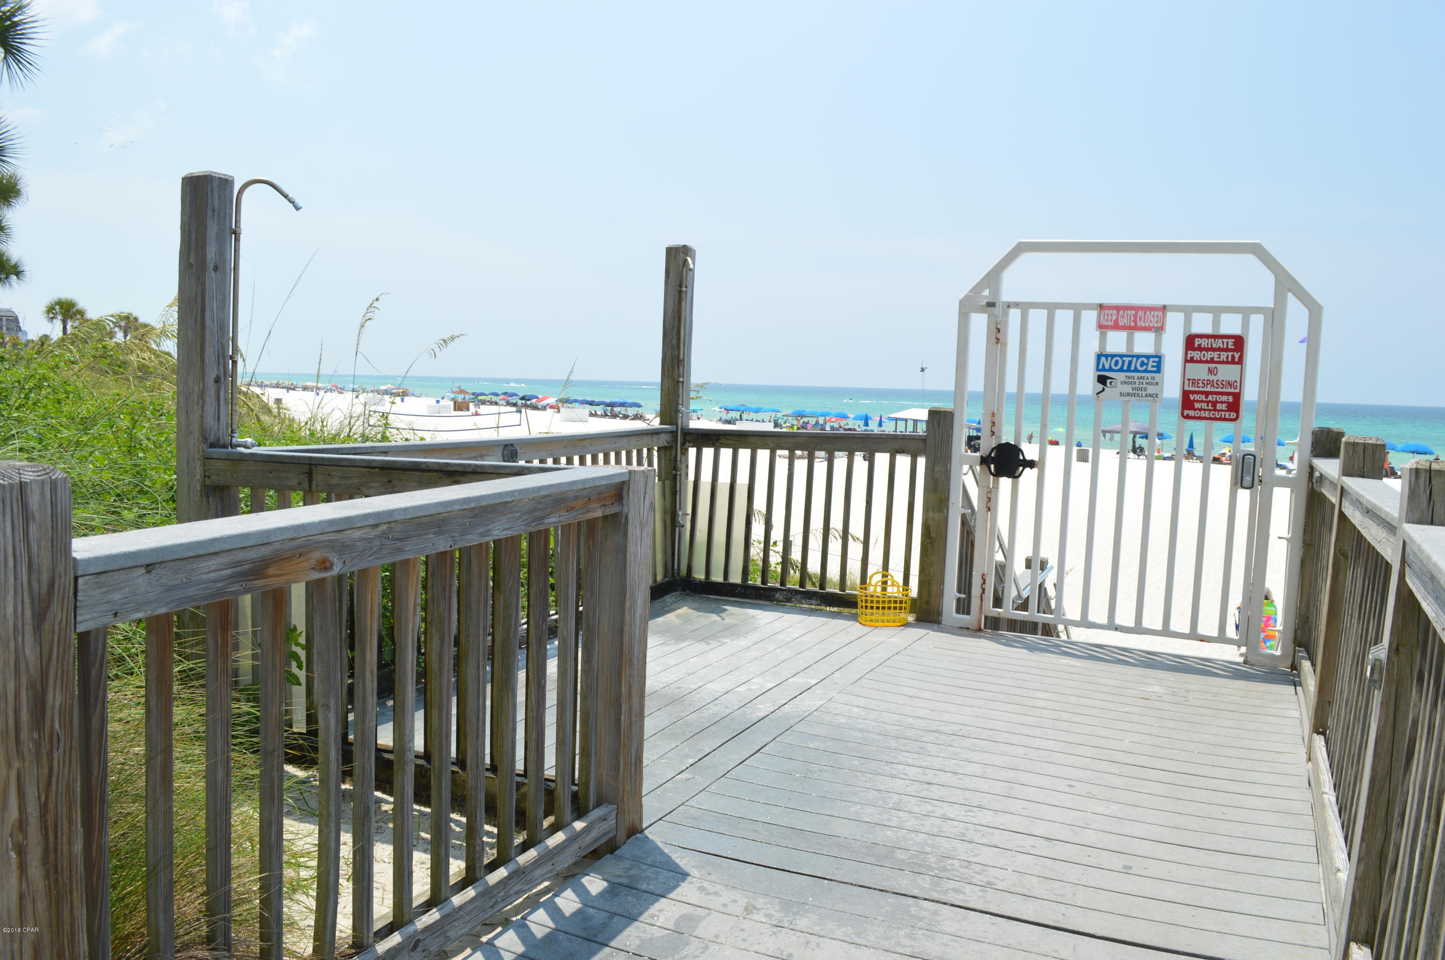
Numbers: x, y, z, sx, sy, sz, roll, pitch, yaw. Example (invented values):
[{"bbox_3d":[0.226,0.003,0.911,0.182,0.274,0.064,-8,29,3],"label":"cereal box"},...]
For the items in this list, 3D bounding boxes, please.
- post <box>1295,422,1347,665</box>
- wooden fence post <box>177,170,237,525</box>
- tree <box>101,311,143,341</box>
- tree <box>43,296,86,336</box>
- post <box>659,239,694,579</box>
[{"bbox_3d":[2.982,0.352,5.405,0.140,1.228,0.140,4,6,26],"label":"post"},{"bbox_3d":[-2.084,-0.148,4.359,0.140,2.126,0.140,5,5,22],"label":"wooden fence post"},{"bbox_3d":[-41.766,-8.704,75.629,2.600,6.032,2.600,-1,6,-29],"label":"tree"},{"bbox_3d":[-42.272,-8.498,69.625,2.700,6.456,2.700,-1,6,-31],"label":"tree"},{"bbox_3d":[-0.299,-0.387,7.044,0.140,2.227,0.140,4,6,25],"label":"post"}]

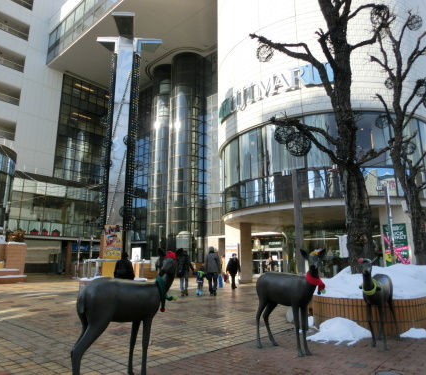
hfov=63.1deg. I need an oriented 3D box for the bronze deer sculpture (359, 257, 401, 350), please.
[{"bbox_3d":[2.701,1.823,5.616,0.400,1.350,1.120,-9,-16,36],"label":"bronze deer sculpture"}]

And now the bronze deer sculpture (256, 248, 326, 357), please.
[{"bbox_3d":[1.094,1.667,5.159,0.400,1.440,1.120,11,-16,-39],"label":"bronze deer sculpture"}]

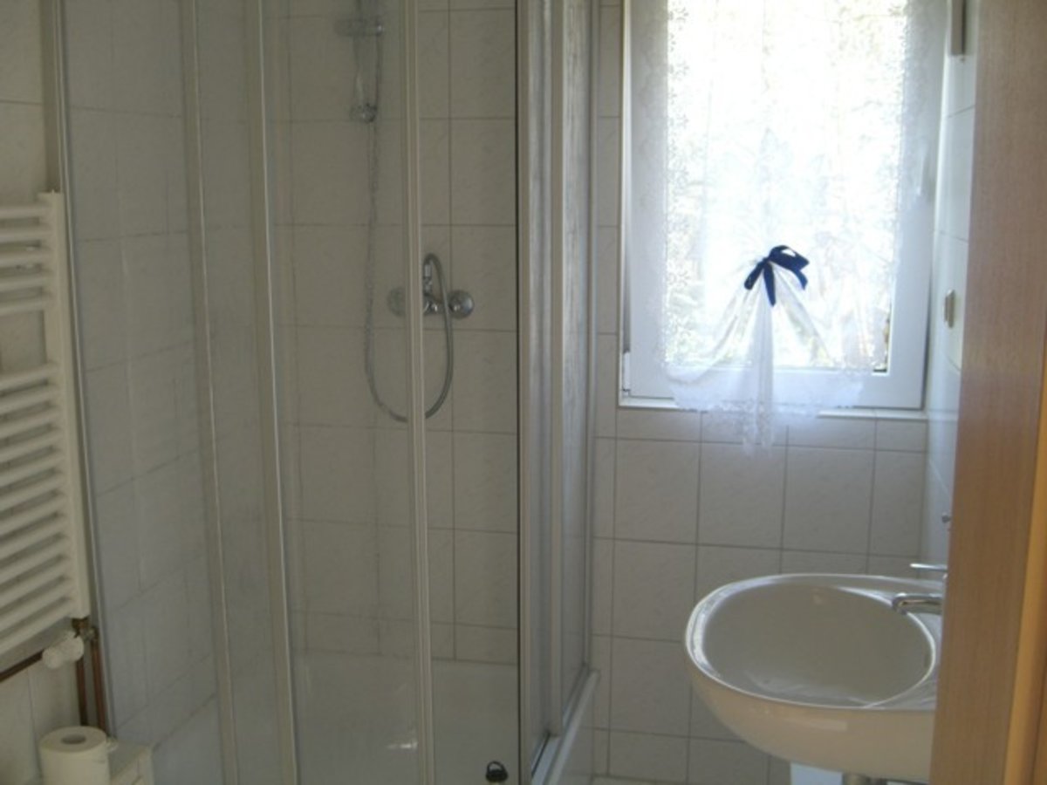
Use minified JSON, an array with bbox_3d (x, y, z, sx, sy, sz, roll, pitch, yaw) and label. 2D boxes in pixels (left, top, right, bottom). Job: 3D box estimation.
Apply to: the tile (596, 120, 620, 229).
[{"bbox_3d":[0.122,-0.506,2.667,0.200,0.250,0.010,2,10,11],"label":"tile"}]

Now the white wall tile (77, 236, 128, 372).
[{"bbox_3d":[-0.827,-0.172,2.217,0.010,0.250,0.200,2,10,11],"label":"white wall tile"}]

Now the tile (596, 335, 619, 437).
[{"bbox_3d":[0.122,-0.015,2.756,0.200,0.250,0.010,2,10,11],"label":"tile"}]

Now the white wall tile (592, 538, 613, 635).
[{"bbox_3d":[0.122,0.475,2.845,0.200,0.250,0.010,2,10,11],"label":"white wall tile"}]

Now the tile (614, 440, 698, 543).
[{"bbox_3d":[0.318,0.237,2.761,0.200,0.250,0.010,2,10,11],"label":"tile"}]

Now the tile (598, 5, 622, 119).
[{"bbox_3d":[0.124,-0.755,2.633,0.198,0.247,0.012,2,10,11],"label":"tile"}]

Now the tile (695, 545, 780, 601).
[{"bbox_3d":[0.514,0.490,2.766,0.200,0.250,0.010,2,10,11],"label":"tile"}]

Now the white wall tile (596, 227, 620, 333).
[{"bbox_3d":[0.123,-0.263,2.715,0.198,0.247,0.012,2,10,11],"label":"white wall tile"}]

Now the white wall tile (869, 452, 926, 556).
[{"bbox_3d":[0.864,0.255,2.650,0.112,0.247,0.012,2,10,11],"label":"white wall tile"}]

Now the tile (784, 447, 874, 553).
[{"bbox_3d":[0.710,0.250,2.680,0.198,0.247,0.012,2,10,11],"label":"tile"}]

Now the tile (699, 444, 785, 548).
[{"bbox_3d":[0.514,0.245,2.721,0.200,0.250,0.010,2,10,11],"label":"tile"}]

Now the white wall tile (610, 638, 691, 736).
[{"bbox_3d":[0.317,0.727,2.841,0.198,0.247,0.012,2,10,11],"label":"white wall tile"}]

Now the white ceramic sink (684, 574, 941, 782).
[{"bbox_3d":[0.505,0.480,1.850,0.478,0.200,0.547,2,10,11],"label":"white ceramic sink"}]

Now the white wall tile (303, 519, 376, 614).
[{"bbox_3d":[-0.466,0.453,2.963,0.200,0.250,0.010,2,10,11],"label":"white wall tile"}]

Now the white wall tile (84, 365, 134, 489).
[{"bbox_3d":[-0.822,0.068,2.234,0.012,0.247,0.198,2,10,11],"label":"white wall tile"}]

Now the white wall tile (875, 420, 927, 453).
[{"bbox_3d":[0.865,0.097,2.623,0.112,0.069,0.012,2,10,11],"label":"white wall tile"}]

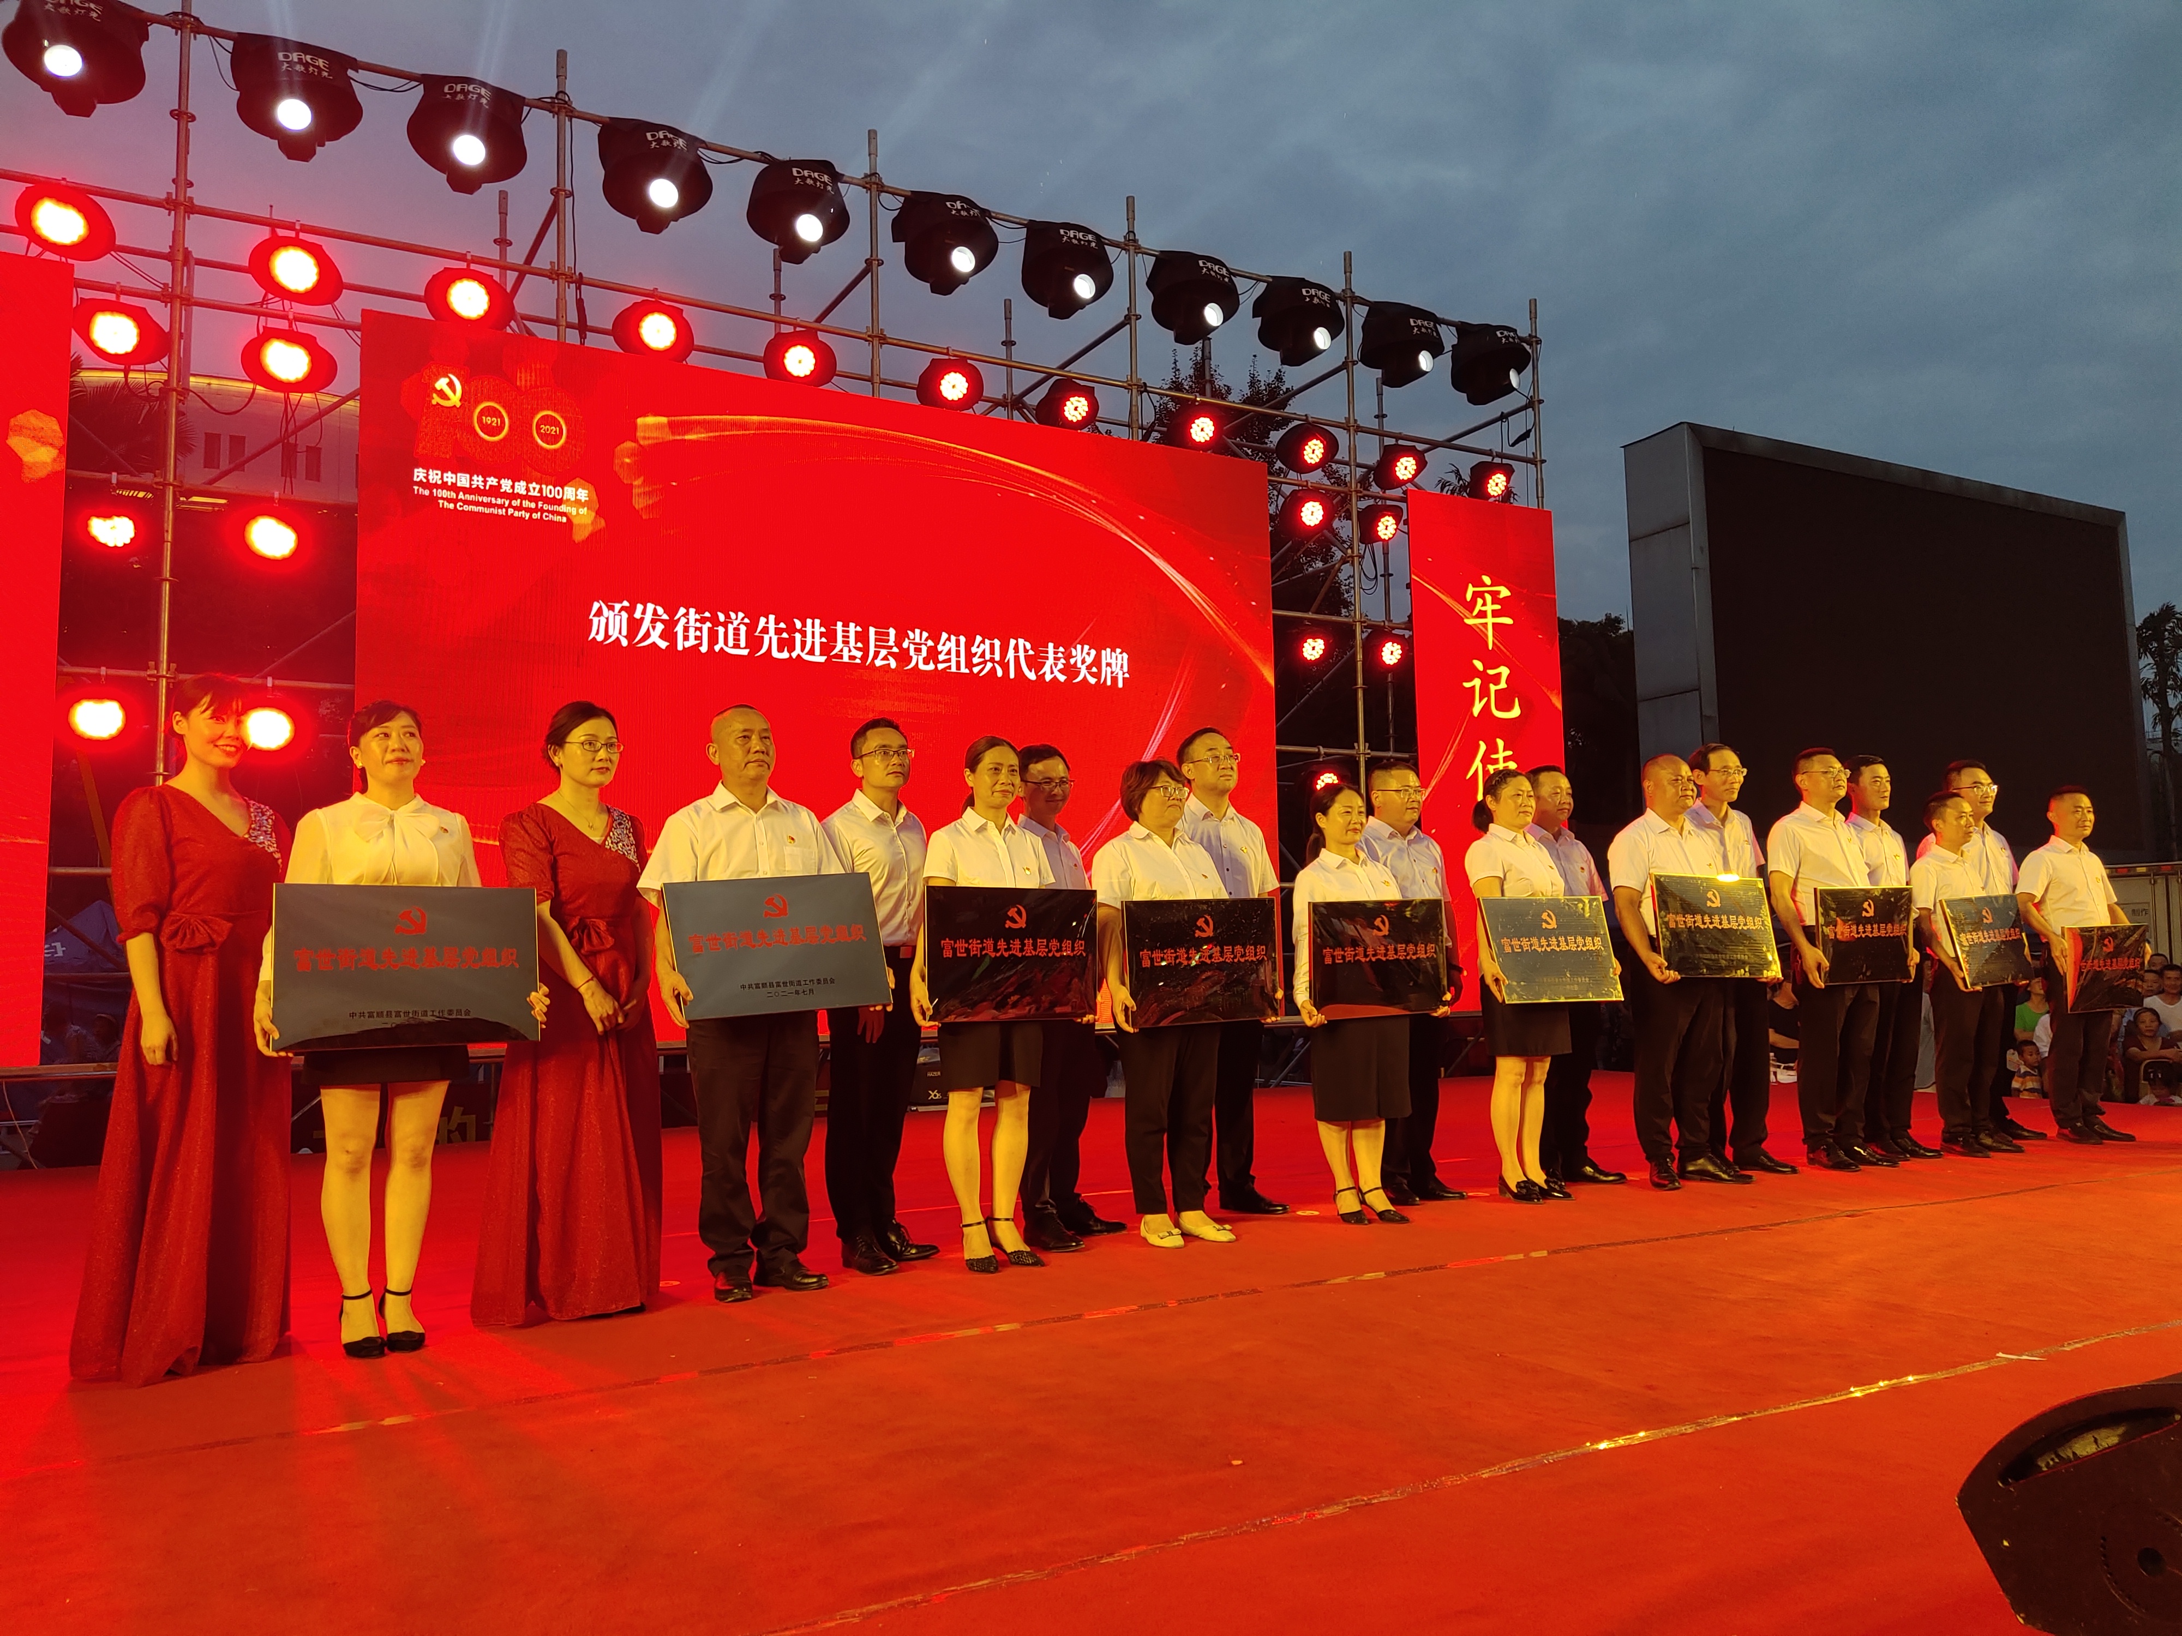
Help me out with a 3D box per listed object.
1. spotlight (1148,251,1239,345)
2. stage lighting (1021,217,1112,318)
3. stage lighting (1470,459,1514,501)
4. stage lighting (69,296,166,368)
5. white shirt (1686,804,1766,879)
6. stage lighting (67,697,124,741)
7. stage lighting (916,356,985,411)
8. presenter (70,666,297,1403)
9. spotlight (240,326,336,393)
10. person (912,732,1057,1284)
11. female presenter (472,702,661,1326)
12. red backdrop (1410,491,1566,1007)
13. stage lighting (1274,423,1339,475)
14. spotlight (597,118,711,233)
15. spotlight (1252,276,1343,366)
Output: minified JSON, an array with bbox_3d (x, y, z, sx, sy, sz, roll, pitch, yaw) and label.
[{"bbox_3d":[0.750,-3.777,11.470,0.620,0.580,0.550,3,-7,-37],"label":"spotlight"},{"bbox_3d":[-0.166,-3.803,10.933,0.570,0.570,0.530,2,-5,-29],"label":"stage lighting"},{"bbox_3d":[3.263,-2.723,12.810,0.320,0.350,0.260,2,-6,-29],"label":"stage lighting"},{"bbox_3d":[-5.008,-2.506,8.129,0.460,0.350,0.290,2,-5,-29],"label":"stage lighting"},{"bbox_3d":[2.639,0.223,6.603,0.460,0.550,0.270,1,-6,-22],"label":"white shirt"},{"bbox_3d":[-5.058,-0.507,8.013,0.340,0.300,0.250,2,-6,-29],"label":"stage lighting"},{"bbox_3d":[-0.926,-2.840,10.315,0.430,0.310,0.270,2,-6,-28],"label":"stage lighting"},{"bbox_3d":[-2.172,0.497,3.750,0.500,1.660,0.430,4,-6,-43],"label":"presenter"},{"bbox_3d":[-4.283,-2.444,8.415,0.430,0.310,0.270,2,-6,-28],"label":"spotlight"},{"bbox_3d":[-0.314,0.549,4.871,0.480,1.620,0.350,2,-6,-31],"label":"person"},{"bbox_3d":[-1.448,0.518,4.353,0.510,1.630,0.430,3,-6,-35],"label":"female presenter"},{"bbox_3d":[3.163,-0.534,12.363,1.480,4.000,0.100,2,-6,-29],"label":"red backdrop"},{"bbox_3d":[1.602,-2.749,11.709,0.430,0.310,0.270,2,-6,-28],"label":"stage lighting"},{"bbox_3d":[-2.633,-3.875,9.489,0.560,0.560,0.450,2,-6,-27],"label":"spotlight"},{"bbox_3d":[1.543,-3.718,11.792,0.560,0.560,0.450,2,-6,-27],"label":"spotlight"}]

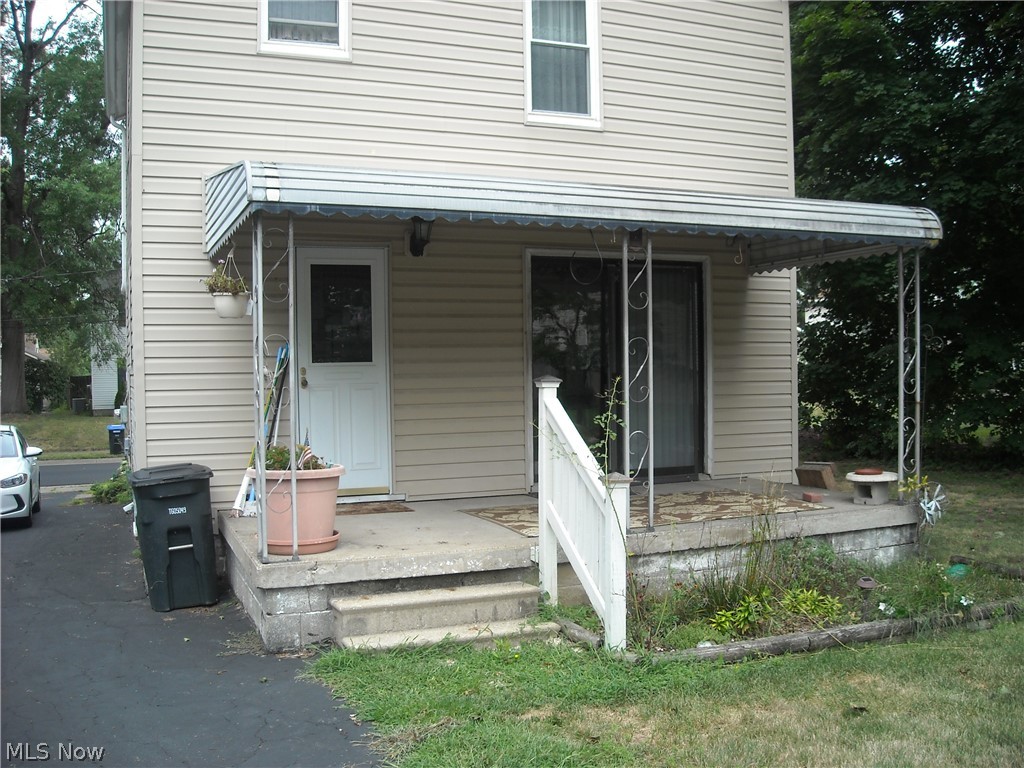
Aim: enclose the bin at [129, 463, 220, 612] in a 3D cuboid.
[{"bbox_3d":[-2.337,1.035,7.131,0.520,0.920,0.620,-1,1,-23],"label":"bin"}]

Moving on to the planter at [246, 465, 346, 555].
[{"bbox_3d":[-1.371,0.784,6.597,0.620,0.520,0.620,-1,1,-23],"label":"planter"}]

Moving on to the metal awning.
[{"bbox_3d":[0.451,-1.334,8.036,5.240,0.640,2.370,-1,1,-23],"label":"metal awning"}]

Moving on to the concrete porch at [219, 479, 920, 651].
[{"bbox_3d":[0.453,1.243,7.957,5.030,0.510,2.580,-1,1,-23],"label":"concrete porch"}]

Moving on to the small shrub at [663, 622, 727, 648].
[{"bbox_3d":[1.046,1.412,6.048,0.360,0.150,0.340,-1,1,-23],"label":"small shrub"}]

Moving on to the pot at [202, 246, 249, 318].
[{"bbox_3d":[-1.937,-0.692,6.997,0.290,0.490,0.300,-1,1,-23],"label":"pot"}]

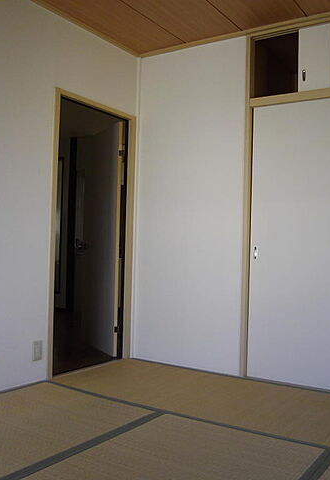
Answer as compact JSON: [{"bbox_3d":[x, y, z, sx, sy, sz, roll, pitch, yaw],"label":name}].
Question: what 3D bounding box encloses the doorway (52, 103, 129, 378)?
[{"bbox_3d":[-0.517,-0.018,3.527,0.130,1.848,0.759,1,-1,34],"label":"doorway"}]

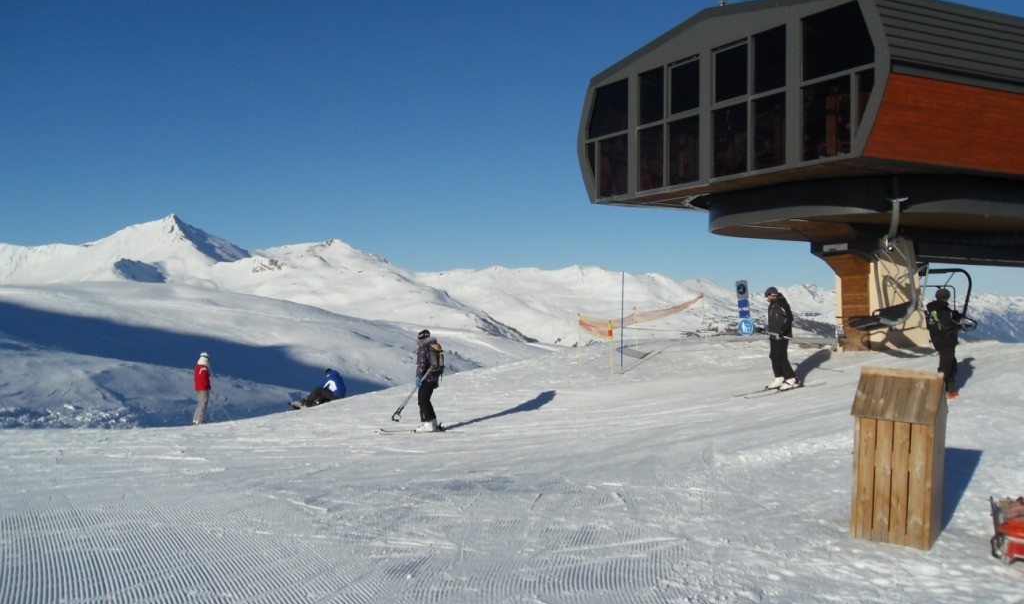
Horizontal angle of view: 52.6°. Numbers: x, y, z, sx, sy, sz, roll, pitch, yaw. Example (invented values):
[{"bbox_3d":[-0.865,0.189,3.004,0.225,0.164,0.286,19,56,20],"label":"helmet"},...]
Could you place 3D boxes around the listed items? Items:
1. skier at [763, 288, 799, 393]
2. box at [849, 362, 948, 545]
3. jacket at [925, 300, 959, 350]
[{"bbox_3d":[4.650,0.633,17.800,0.600,1.760,0.580,0,-1,-15],"label":"skier"},{"bbox_3d":[2.487,0.977,6.650,0.495,1.082,0.476,3,6,32],"label":"box"},{"bbox_3d":[6.969,0.381,16.800,0.550,0.800,0.420,-1,-1,37],"label":"jacket"}]

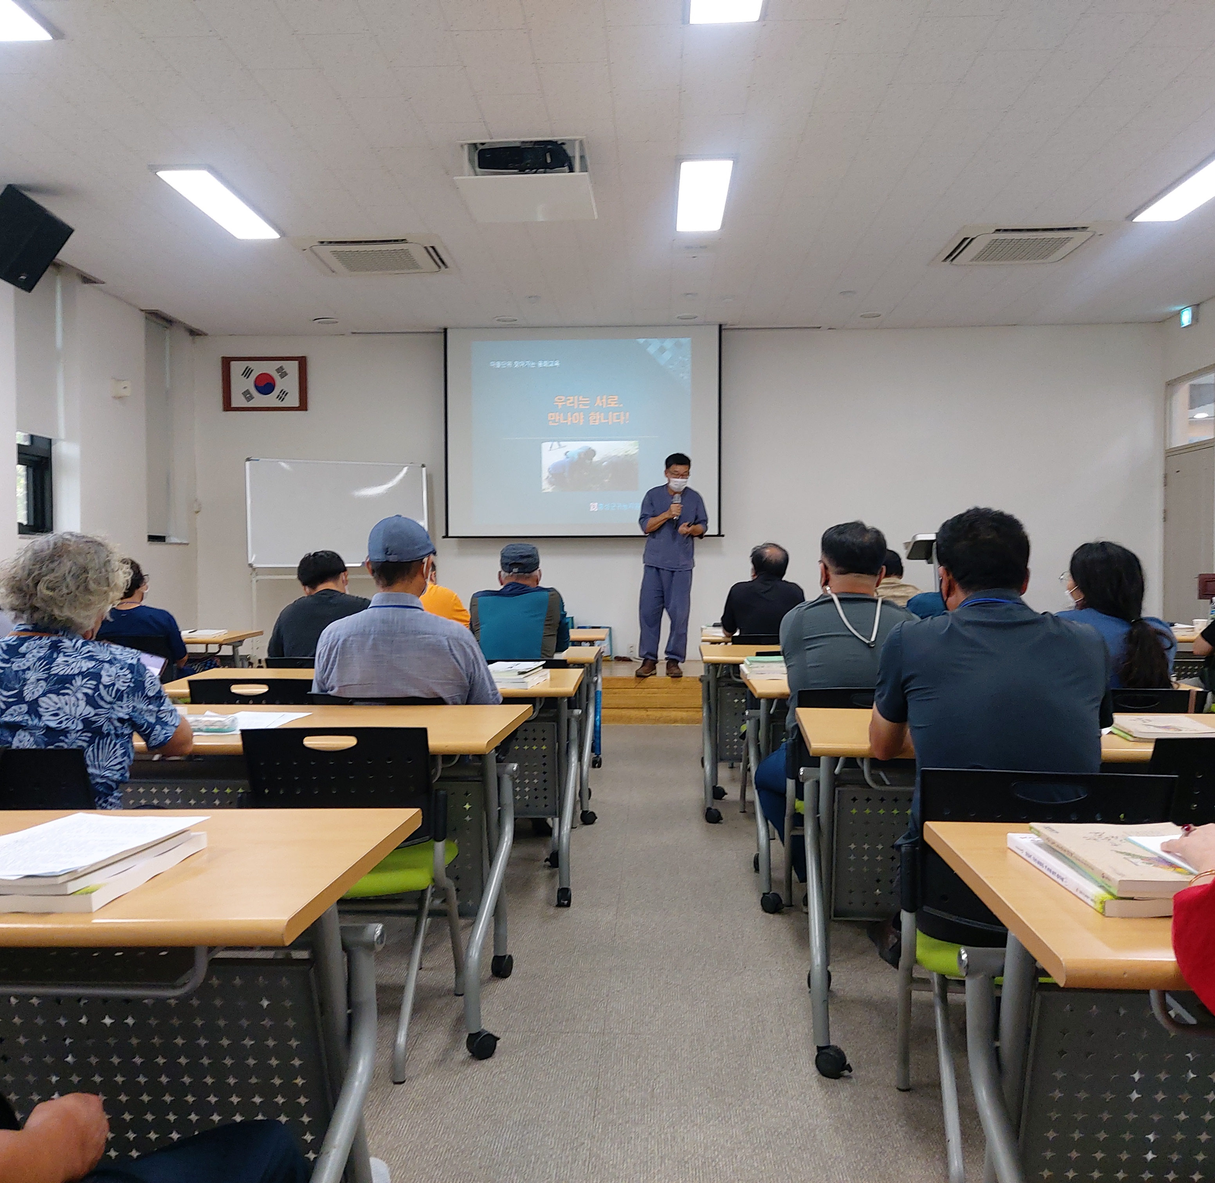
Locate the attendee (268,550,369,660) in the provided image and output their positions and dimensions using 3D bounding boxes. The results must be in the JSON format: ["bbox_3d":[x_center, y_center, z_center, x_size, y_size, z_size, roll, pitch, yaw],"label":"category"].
[{"bbox_3d":[-1.148,0.426,4.828,0.500,1.198,0.720,0,1,3],"label":"attendee"}]

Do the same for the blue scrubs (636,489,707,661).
[{"bbox_3d":[0.483,-0.133,8.500,0.510,1.330,0.330,0,1,-2],"label":"blue scrubs"}]

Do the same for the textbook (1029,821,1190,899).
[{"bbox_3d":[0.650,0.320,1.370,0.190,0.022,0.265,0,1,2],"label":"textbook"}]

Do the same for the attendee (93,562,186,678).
[{"bbox_3d":[-2.329,0.405,5.750,0.480,1.130,0.680,0,1,12],"label":"attendee"}]

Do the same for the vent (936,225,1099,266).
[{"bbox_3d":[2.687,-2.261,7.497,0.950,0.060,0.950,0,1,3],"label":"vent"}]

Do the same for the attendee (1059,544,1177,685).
[{"bbox_3d":[1.479,0.450,3.466,0.460,1.204,0.770,0,1,-13],"label":"attendee"}]

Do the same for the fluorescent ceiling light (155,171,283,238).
[{"bbox_3d":[-2.200,-2.211,6.530,0.290,0.060,1.240,0,1,2],"label":"fluorescent ceiling light"}]

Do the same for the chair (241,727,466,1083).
[{"bbox_3d":[-0.575,0.657,2.660,0.470,0.780,0.550,0,1,0],"label":"chair"}]

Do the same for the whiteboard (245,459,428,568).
[{"bbox_3d":[-2.260,-0.650,9.600,1.490,0.885,0.040,-1,1,-22],"label":"whiteboard"}]

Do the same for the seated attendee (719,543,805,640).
[{"bbox_3d":[0.838,0.370,5.980,0.480,1.200,0.660,0,1,0],"label":"seated attendee"}]

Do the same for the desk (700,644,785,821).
[{"bbox_3d":[1.066,0.640,5.203,1.260,0.740,0.620,0,1,3],"label":"desk"}]

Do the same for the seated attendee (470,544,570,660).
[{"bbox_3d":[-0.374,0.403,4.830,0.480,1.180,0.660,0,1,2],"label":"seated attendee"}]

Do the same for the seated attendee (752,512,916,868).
[{"bbox_3d":[0.706,0.423,3.546,0.520,1.258,0.800,0,1,0],"label":"seated attendee"}]

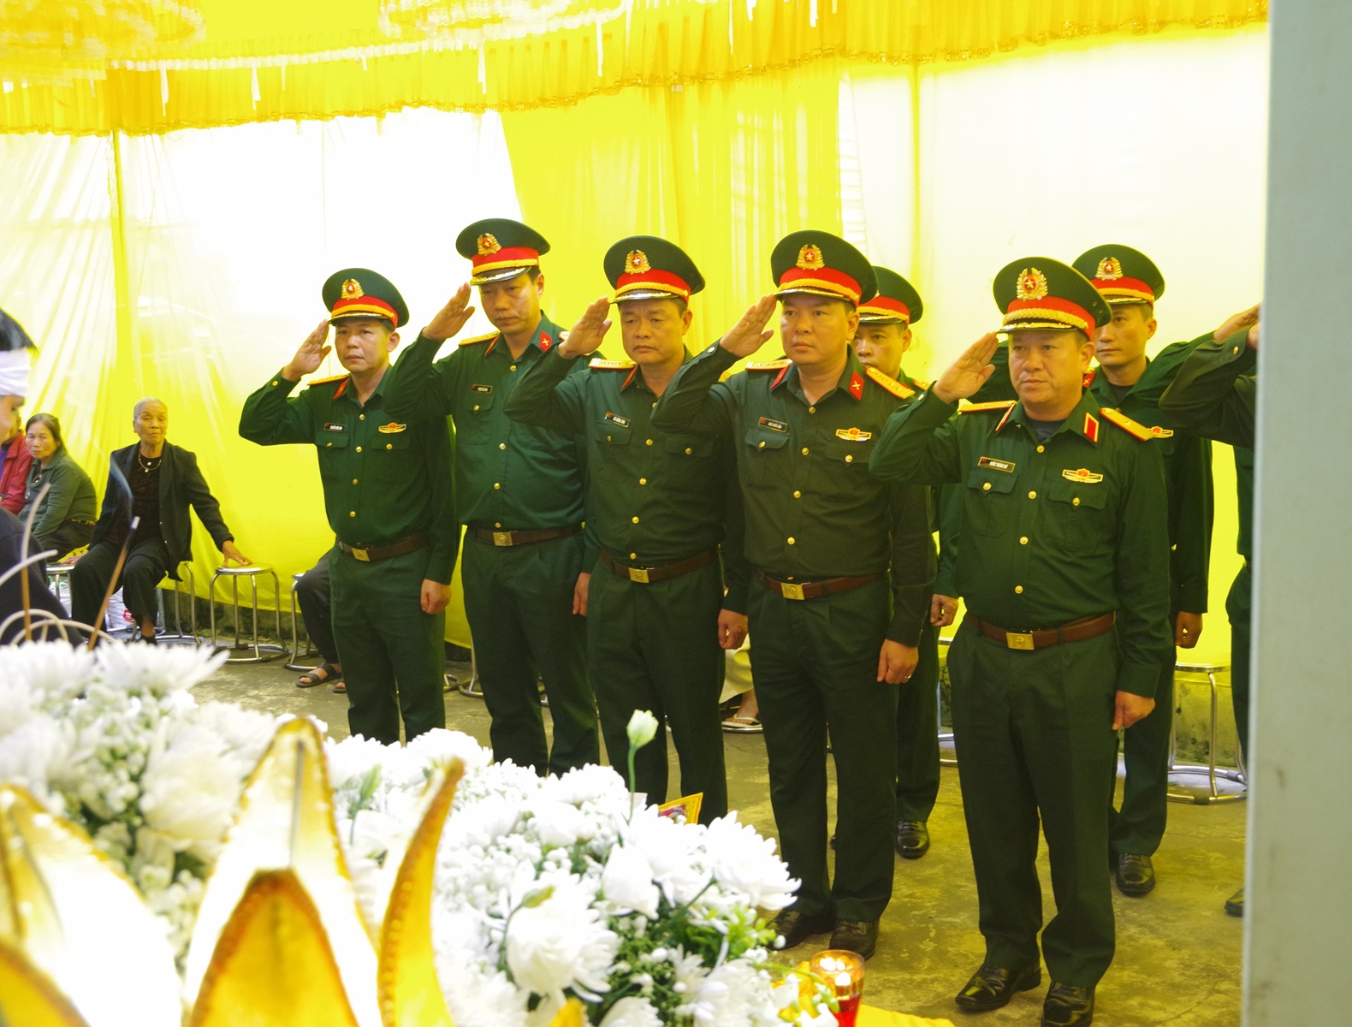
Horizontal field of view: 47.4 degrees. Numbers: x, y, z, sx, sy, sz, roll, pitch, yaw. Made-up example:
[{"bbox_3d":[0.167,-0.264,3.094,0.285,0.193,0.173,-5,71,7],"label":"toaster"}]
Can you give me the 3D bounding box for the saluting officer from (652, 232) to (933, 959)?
[{"bbox_3d":[0.282,0.215,3.980,0.720,1.820,0.460,3,7,31],"label":"saluting officer"}]

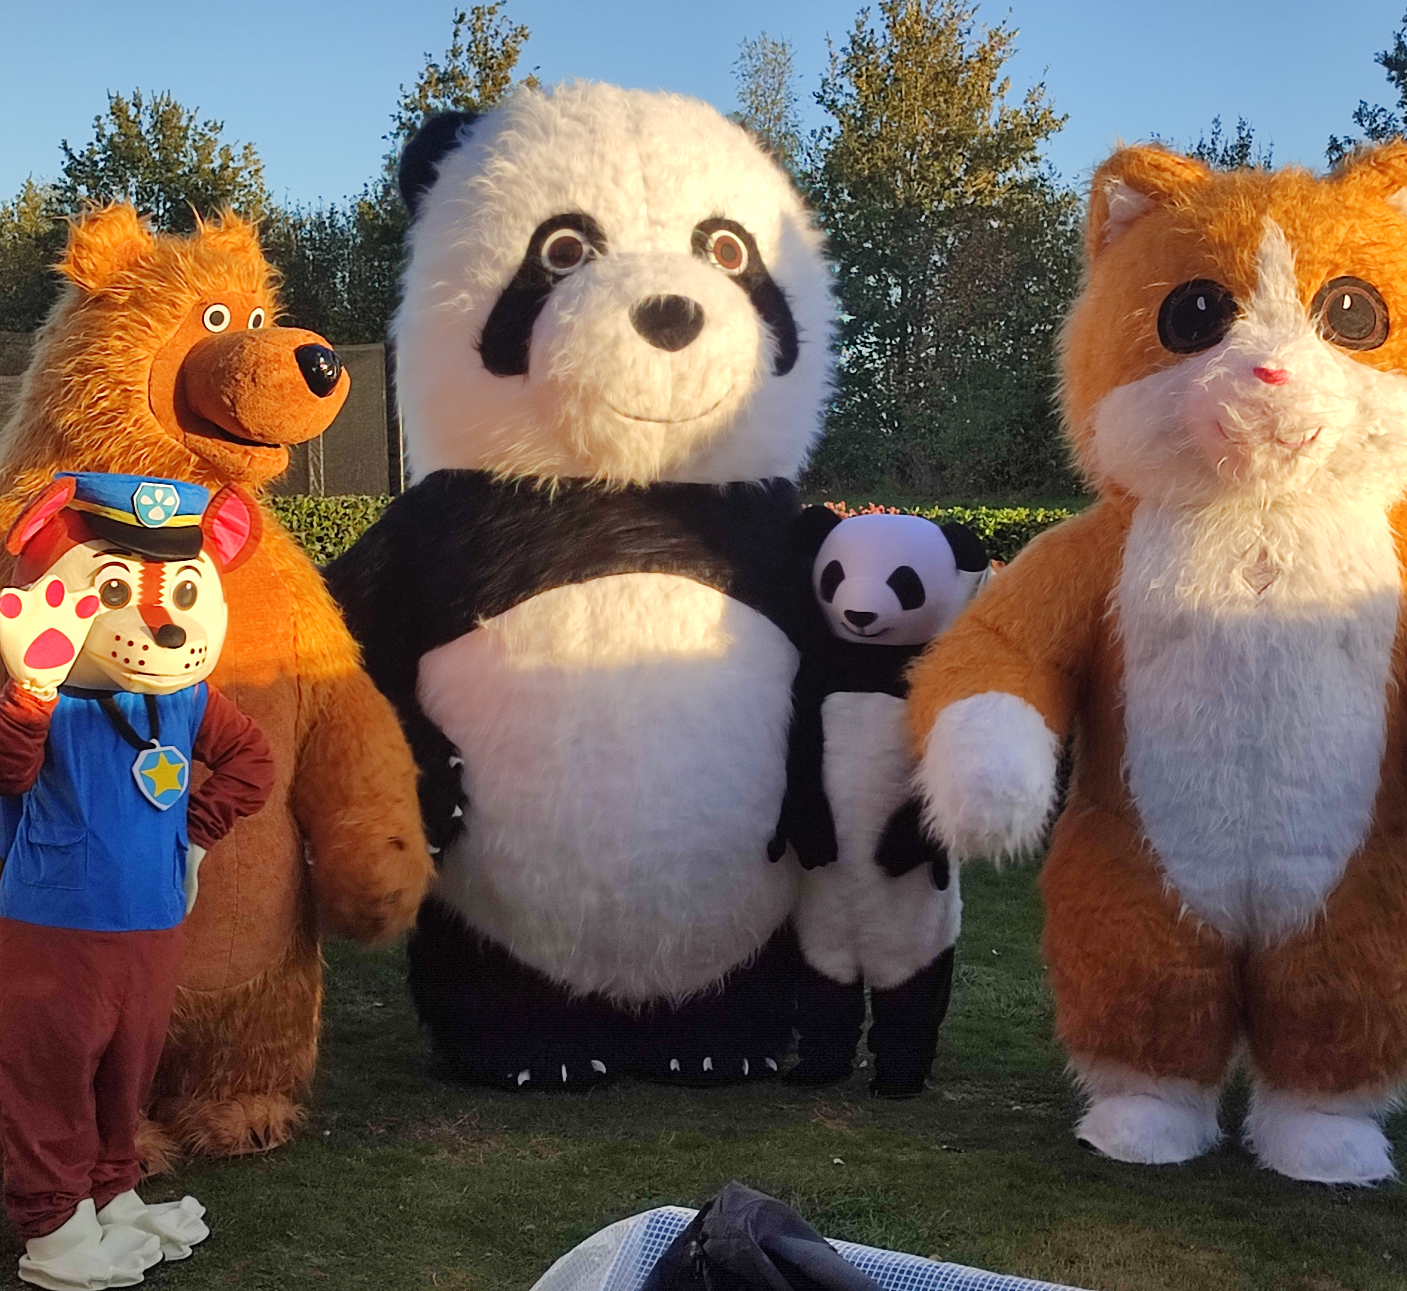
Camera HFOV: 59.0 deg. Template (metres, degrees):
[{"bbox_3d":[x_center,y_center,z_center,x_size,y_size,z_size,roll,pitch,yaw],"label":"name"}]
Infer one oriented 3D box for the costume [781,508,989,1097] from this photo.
[{"bbox_3d":[0.550,0.452,3.721,0.640,1.720,0.480,2,4,22],"label":"costume"}]

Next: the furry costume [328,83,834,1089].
[{"bbox_3d":[-0.380,-0.194,3.996,1.550,2.970,1.250,-1,4,-14],"label":"furry costume"}]

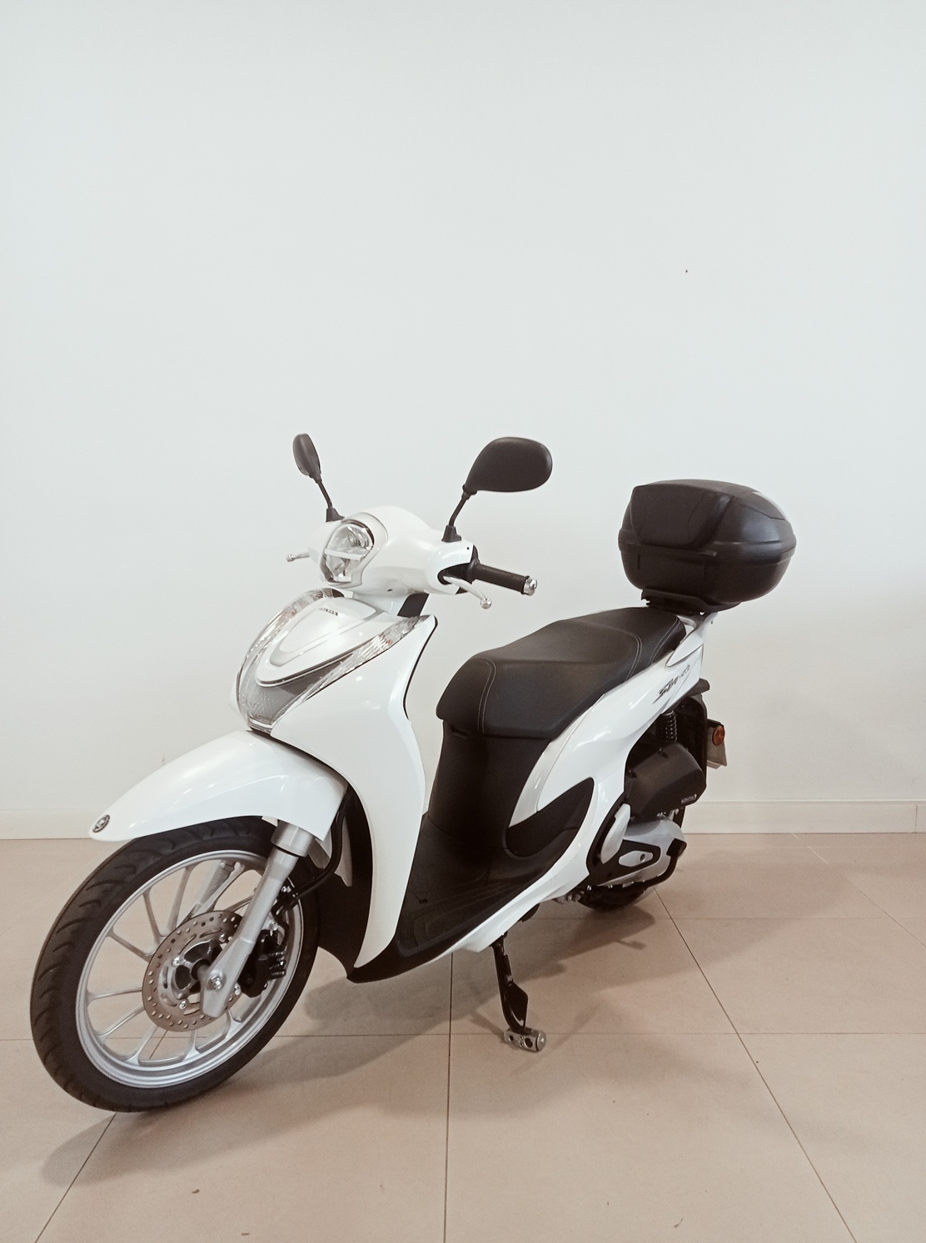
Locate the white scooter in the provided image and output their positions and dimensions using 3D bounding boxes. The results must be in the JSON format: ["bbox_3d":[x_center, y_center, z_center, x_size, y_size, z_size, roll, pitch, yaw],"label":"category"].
[{"bbox_3d":[0.111,0.219,2.168,0.710,1.210,2.005,4,6,44],"label":"white scooter"}]

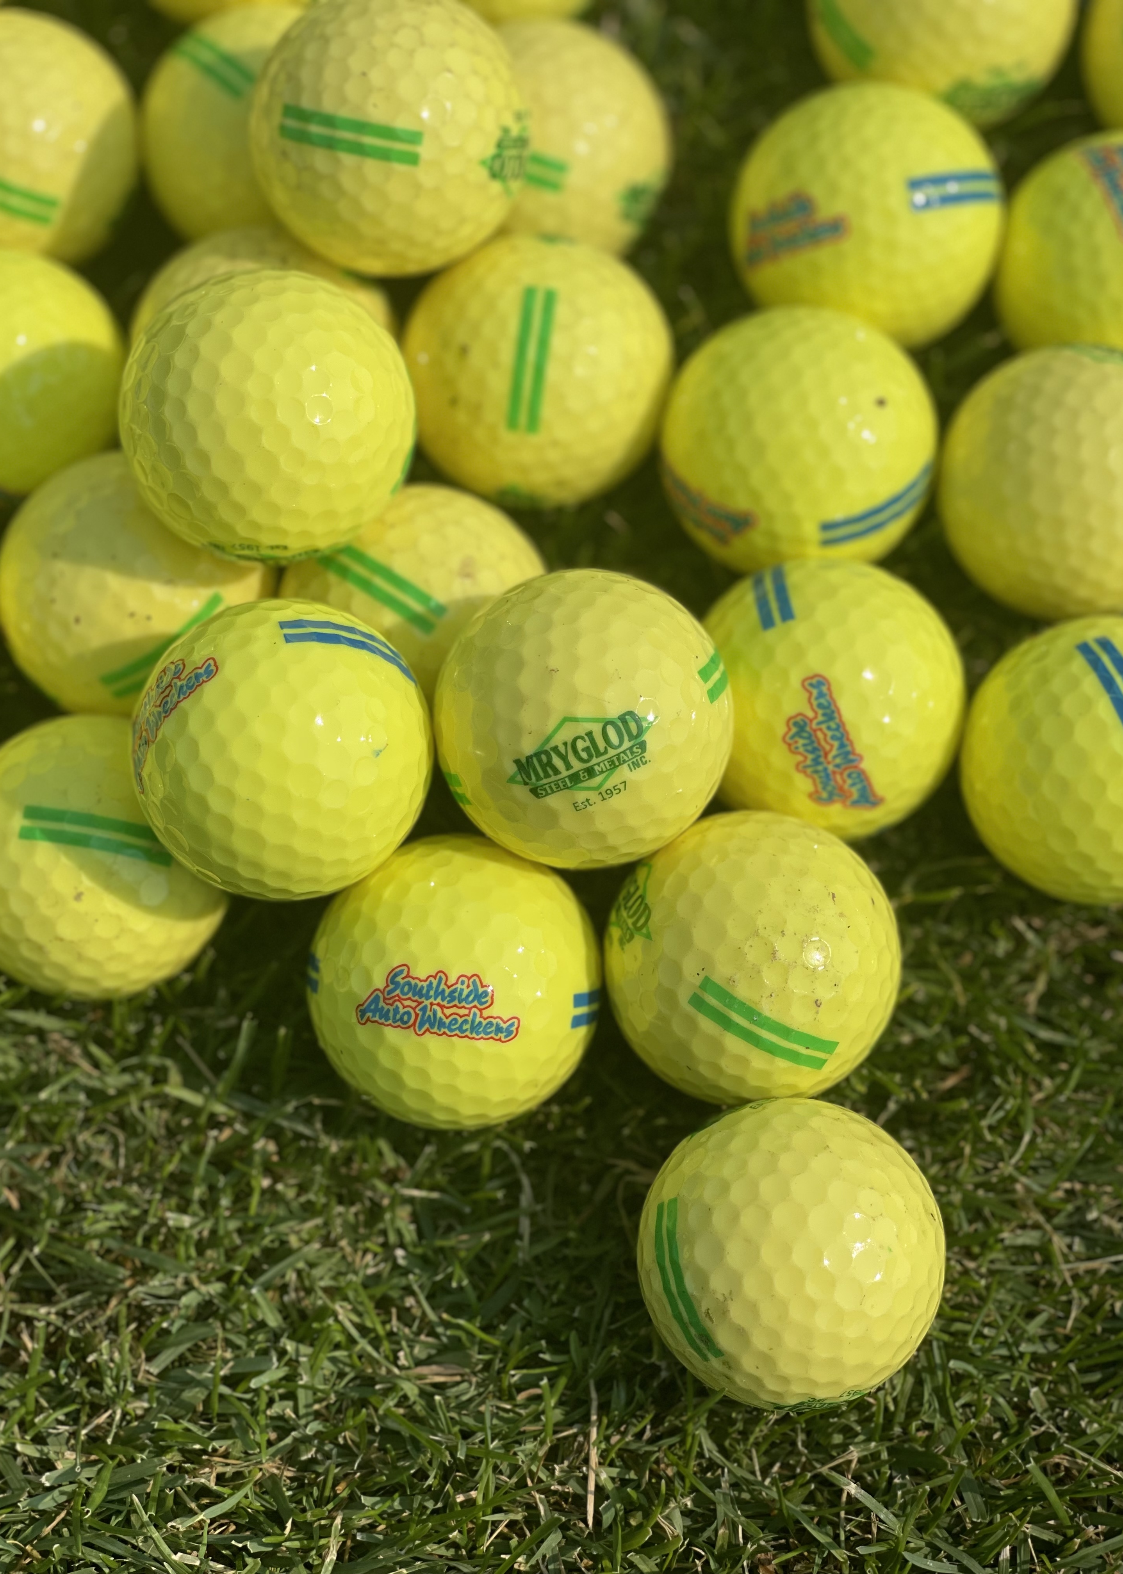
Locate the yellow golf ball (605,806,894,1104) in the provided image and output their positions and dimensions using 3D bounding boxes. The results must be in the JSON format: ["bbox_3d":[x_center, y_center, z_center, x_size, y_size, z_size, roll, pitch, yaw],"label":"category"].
[{"bbox_3d":[0.028,0.025,0.422,0.043,0.043,0.043,0,70,3],"label":"yellow golf ball"}]

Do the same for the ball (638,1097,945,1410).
[{"bbox_3d":[0.032,0.065,0.404,0.043,0.043,0.043,0,69,4],"label":"ball"}]

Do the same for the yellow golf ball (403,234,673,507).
[{"bbox_3d":[-0.004,-0.065,0.456,0.043,0.043,0.043,0,69,4],"label":"yellow golf ball"}]

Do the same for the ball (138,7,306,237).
[{"bbox_3d":[-0.047,-0.106,0.472,0.043,0.043,0.043,-1,69,3],"label":"ball"}]

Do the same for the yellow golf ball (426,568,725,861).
[{"bbox_3d":[0.003,-0.010,0.414,0.043,0.043,0.043,0,70,3],"label":"yellow golf ball"}]

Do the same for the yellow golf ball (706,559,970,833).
[{"bbox_3d":[0.039,-0.013,0.436,0.043,0.043,0.043,0,69,4],"label":"yellow golf ball"}]

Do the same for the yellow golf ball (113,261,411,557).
[{"bbox_3d":[-0.043,-0.054,0.421,0.043,0.043,0.043,-1,68,4],"label":"yellow golf ball"}]

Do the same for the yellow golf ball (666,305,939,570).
[{"bbox_3d":[0.037,-0.053,0.450,0.043,0.043,0.043,0,70,3],"label":"yellow golf ball"}]

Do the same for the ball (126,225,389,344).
[{"bbox_3d":[-0.047,-0.067,0.462,0.043,0.043,0.043,-1,68,4],"label":"ball"}]

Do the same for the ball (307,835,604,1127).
[{"bbox_3d":[-0.015,0.028,0.424,0.043,0.043,0.043,-1,68,4],"label":"ball"}]

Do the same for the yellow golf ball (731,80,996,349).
[{"bbox_3d":[0.048,-0.090,0.459,0.043,0.043,0.043,0,70,3],"label":"yellow golf ball"}]

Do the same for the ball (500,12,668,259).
[{"bbox_3d":[-0.004,-0.104,0.477,0.043,0.043,0.043,-1,68,4],"label":"ball"}]

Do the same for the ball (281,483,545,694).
[{"bbox_3d":[-0.022,-0.025,0.447,0.043,0.043,0.043,-1,68,4],"label":"ball"}]

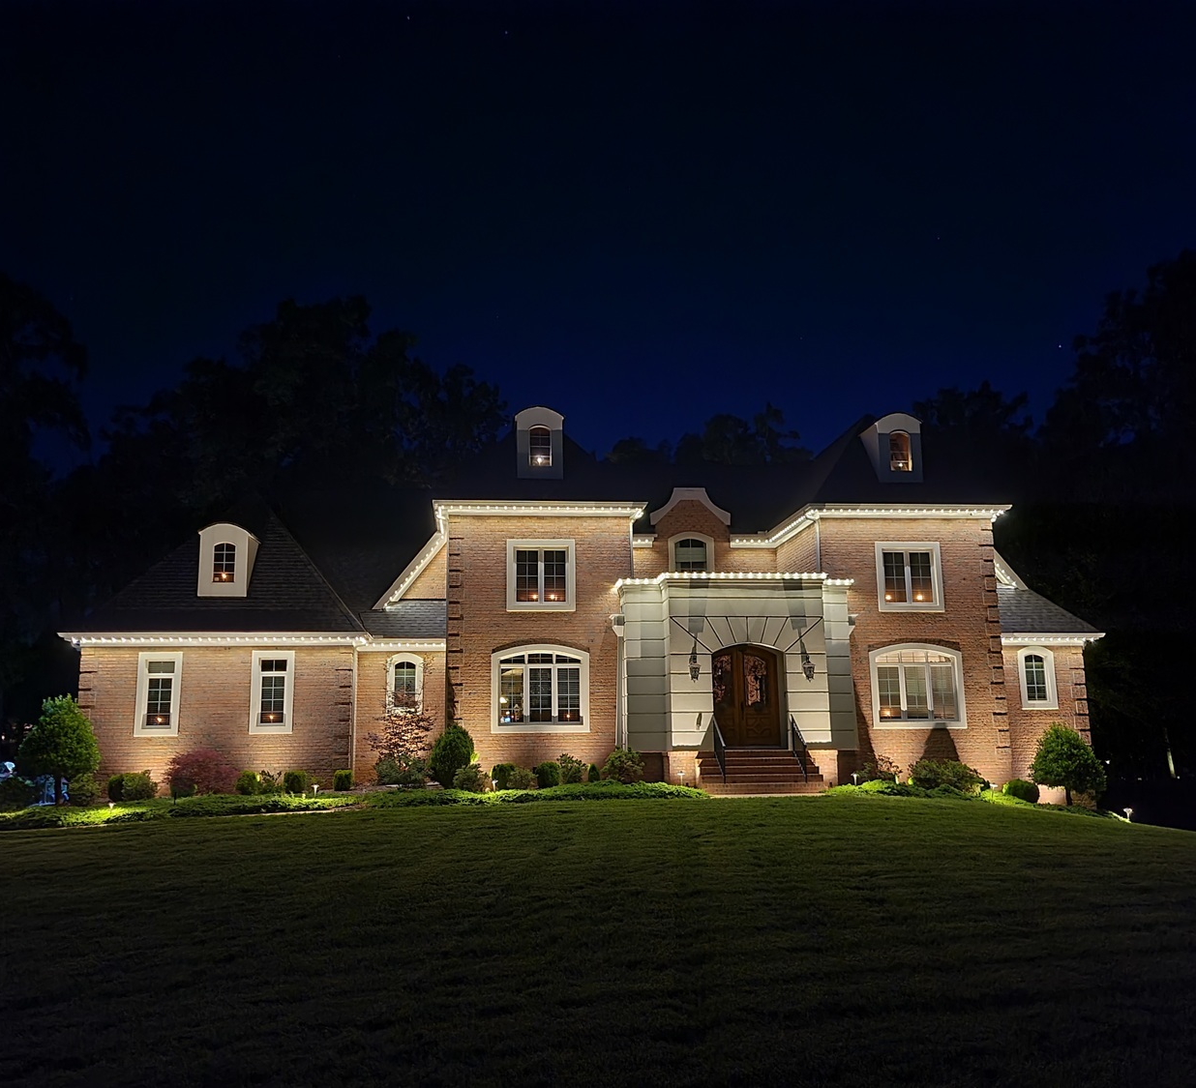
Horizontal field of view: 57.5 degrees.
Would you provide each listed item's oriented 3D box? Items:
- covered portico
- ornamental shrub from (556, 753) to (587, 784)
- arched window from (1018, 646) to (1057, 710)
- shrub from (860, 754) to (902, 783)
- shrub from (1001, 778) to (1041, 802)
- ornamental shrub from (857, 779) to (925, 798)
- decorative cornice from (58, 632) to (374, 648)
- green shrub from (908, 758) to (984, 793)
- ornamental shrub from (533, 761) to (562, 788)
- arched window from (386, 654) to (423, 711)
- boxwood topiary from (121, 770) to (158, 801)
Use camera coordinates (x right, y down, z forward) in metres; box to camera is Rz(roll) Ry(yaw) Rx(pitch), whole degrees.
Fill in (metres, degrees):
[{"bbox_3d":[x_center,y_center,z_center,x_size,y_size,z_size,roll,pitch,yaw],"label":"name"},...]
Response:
[{"bbox_3d":[3.505,3.282,26.446,5.950,4.949,1.950,0,-11,-7],"label":"covered portico"},{"bbox_3d":[-0.639,5.397,26.129,0.708,0.802,0.729,0,-11,-6],"label":"ornamental shrub"},{"bbox_3d":[11.811,3.603,29.228,0.959,1.692,0.200,0,-11,-6],"label":"arched window"},{"bbox_3d":[6.967,5.582,26.836,1.035,0.791,0.961,0,-11,-6],"label":"shrub"},{"bbox_3d":[10.545,6.183,27.175,0.972,0.674,0.931,0,-11,-6],"label":"shrub"},{"bbox_3d":[6.799,5.665,25.277,1.634,0.462,1.300,0,-11,-6],"label":"ornamental shrub"},{"bbox_3d":[-9.097,2.292,26.182,7.188,0.294,0.500,0,-11,-7],"label":"decorative cornice"},{"bbox_3d":[8.529,5.677,26.697,1.880,0.814,1.450,0,-11,-6],"label":"green shrub"},{"bbox_3d":[-1.187,5.452,25.665,0.695,0.667,0.695,0,-11,-7],"label":"ornamental shrub"},{"bbox_3d":[-5.154,3.724,29.105,0.941,1.594,0.200,0,-11,-6],"label":"arched window"},{"bbox_3d":[-10.573,5.568,25.130,0.808,0.690,0.860,0,-11,-6],"label":"boxwood topiary"}]

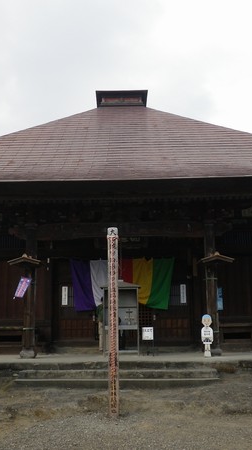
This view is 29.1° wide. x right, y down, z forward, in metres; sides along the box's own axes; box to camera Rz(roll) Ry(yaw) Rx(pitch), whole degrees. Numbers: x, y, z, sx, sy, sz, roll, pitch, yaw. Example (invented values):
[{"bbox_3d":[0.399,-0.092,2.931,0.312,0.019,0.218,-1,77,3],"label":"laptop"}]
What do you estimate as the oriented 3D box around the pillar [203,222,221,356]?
[{"bbox_3d":[2.283,1.650,12.779,0.310,3.397,0.310,-1,-10,1],"label":"pillar"}]

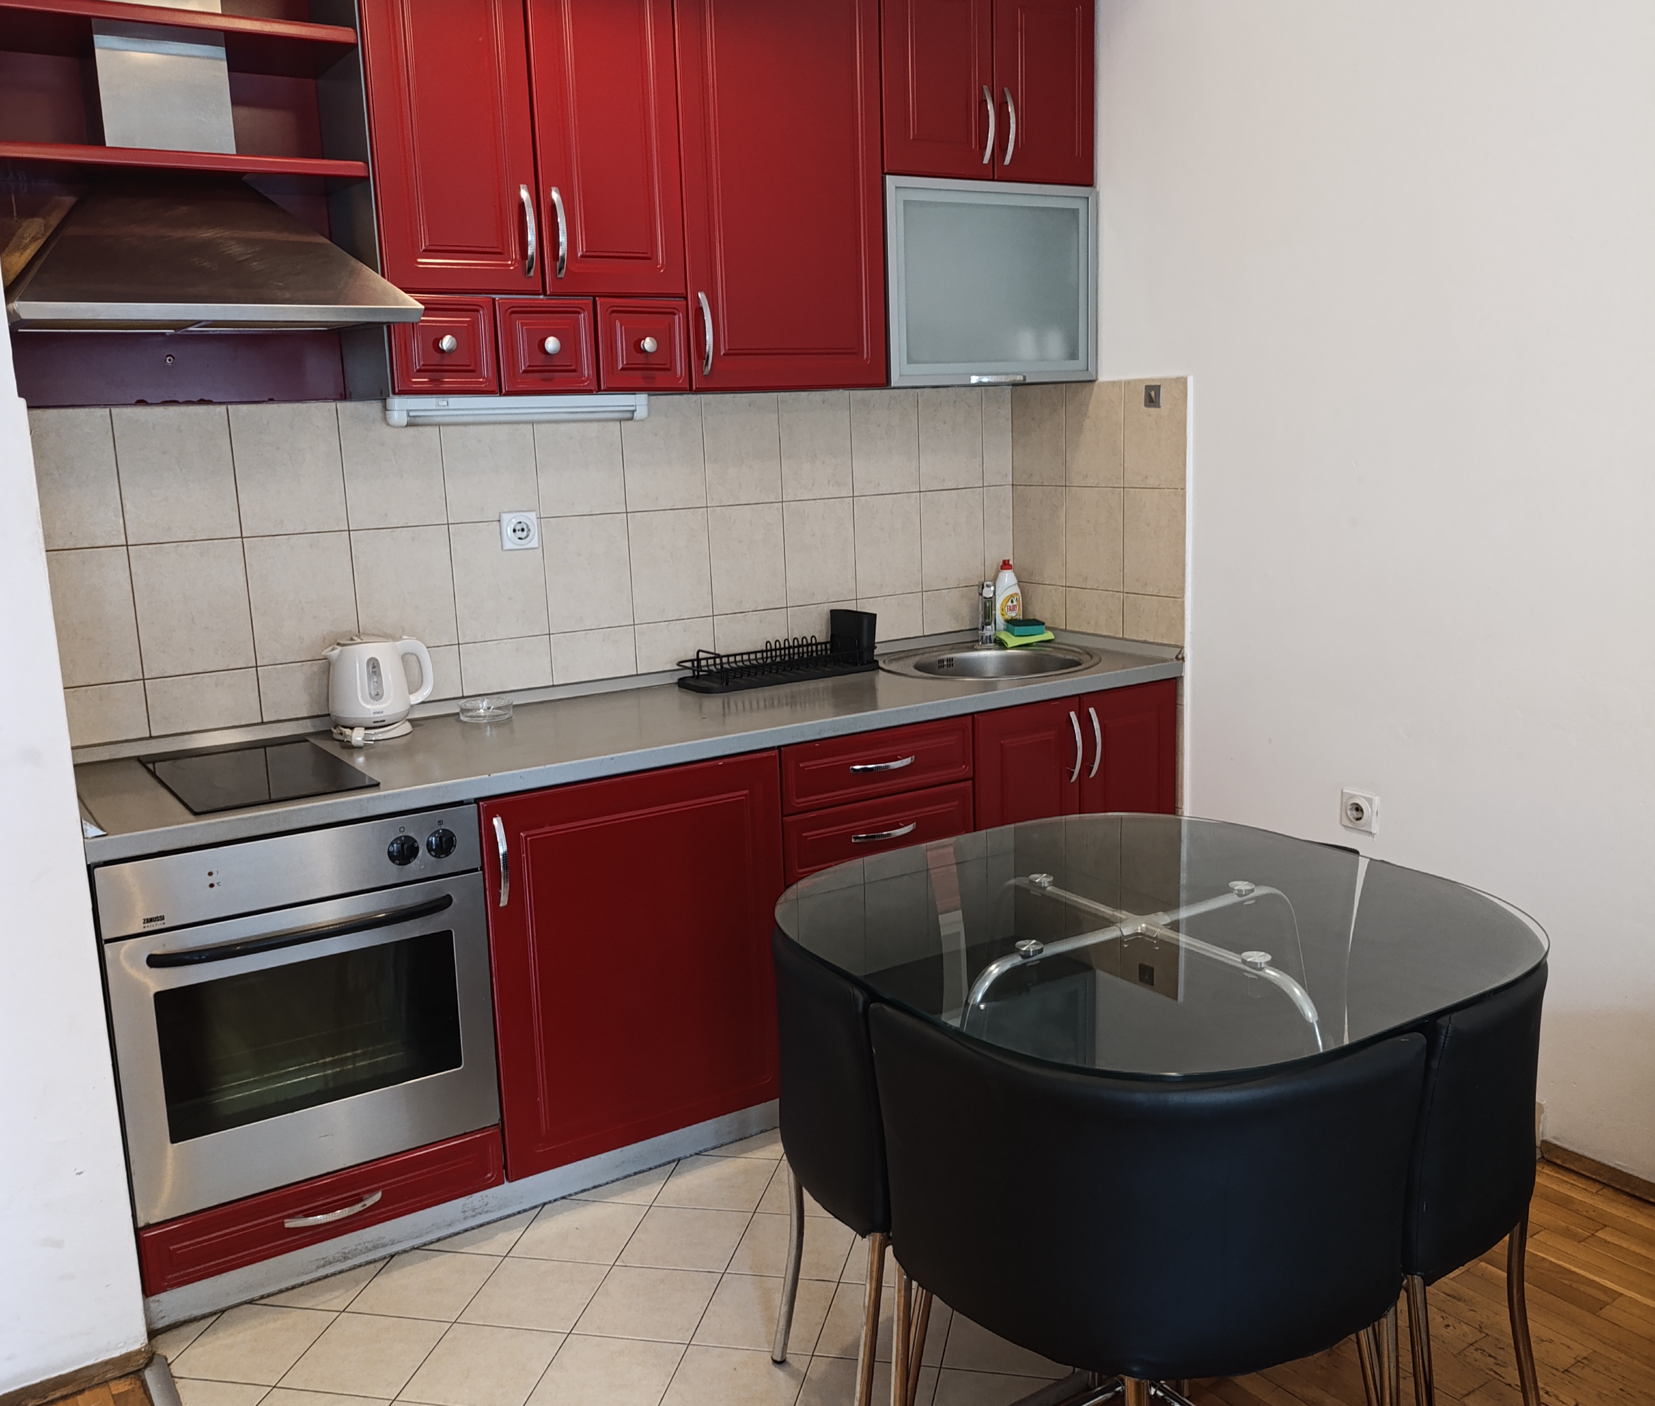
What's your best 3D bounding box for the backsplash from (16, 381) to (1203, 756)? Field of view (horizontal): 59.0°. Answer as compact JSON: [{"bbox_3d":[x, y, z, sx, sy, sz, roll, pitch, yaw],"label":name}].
[{"bbox_3d":[-0.310,-0.315,2.942,2.290,0.608,0.600,-9,13,-32],"label":"backsplash"}]

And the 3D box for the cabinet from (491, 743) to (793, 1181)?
[{"bbox_3d":[-0.486,0.437,2.959,0.597,0.709,0.560,-9,13,-32],"label":"cabinet"}]

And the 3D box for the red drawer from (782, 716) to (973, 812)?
[{"bbox_3d":[-0.025,0.088,3.165,0.467,0.135,0.500,-9,13,-32],"label":"red drawer"}]

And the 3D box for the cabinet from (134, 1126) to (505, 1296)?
[{"bbox_3d":[-0.968,0.810,2.672,0.595,0.119,0.500,-9,13,-32],"label":"cabinet"}]

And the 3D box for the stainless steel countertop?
[{"bbox_3d":[-0.301,0.014,3.005,2.285,0.062,0.597,-9,13,-32],"label":"stainless steel countertop"}]

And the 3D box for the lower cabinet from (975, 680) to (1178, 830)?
[{"bbox_3d":[0.420,0.294,3.532,0.601,0.709,0.560,-9,13,-32],"label":"lower cabinet"}]

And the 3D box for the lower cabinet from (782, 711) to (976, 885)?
[{"bbox_3d":[-0.033,0.365,3.246,0.467,0.709,0.560,-9,13,-32],"label":"lower cabinet"}]

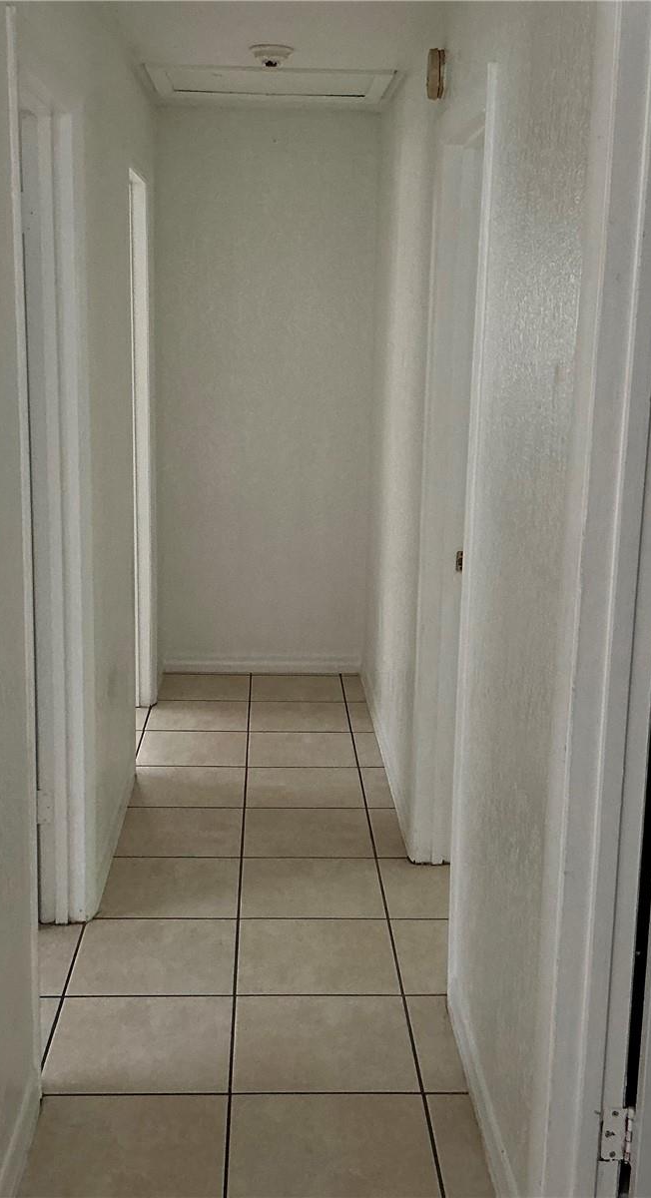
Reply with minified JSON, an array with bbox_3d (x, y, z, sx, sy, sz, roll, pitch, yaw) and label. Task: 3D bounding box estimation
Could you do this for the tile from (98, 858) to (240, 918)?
[{"bbox_3d":[-0.436,0.823,3.672,0.385,0.011,0.401,1,12,-3],"label":"tile"}]

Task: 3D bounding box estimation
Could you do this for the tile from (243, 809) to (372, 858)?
[{"bbox_3d":[-0.056,0.742,4.087,0.401,0.011,0.401,1,12,-3],"label":"tile"}]

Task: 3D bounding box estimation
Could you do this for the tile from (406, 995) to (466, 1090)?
[{"bbox_3d":[0.249,1.001,2.909,0.097,0.011,0.401,1,12,-3],"label":"tile"}]

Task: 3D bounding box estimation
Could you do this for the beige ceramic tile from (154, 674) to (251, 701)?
[{"bbox_3d":[-0.529,0.397,5.671,0.400,0.010,0.400,1,12,-3],"label":"beige ceramic tile"}]

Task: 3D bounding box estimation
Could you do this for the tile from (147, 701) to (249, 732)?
[{"bbox_3d":[-0.512,0.483,5.275,0.400,0.010,0.400,1,12,-3],"label":"tile"}]

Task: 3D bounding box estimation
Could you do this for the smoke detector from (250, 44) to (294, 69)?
[{"bbox_3d":[-0.173,-1.738,4.151,0.142,0.060,0.142,1,12,-3],"label":"smoke detector"}]

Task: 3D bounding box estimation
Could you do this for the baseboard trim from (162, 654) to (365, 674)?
[{"bbox_3d":[-0.288,0.302,5.893,0.900,0.084,0.015,1,12,-3],"label":"baseboard trim"}]

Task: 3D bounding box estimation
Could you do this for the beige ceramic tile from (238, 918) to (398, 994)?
[{"bbox_3d":[-0.022,0.916,3.308,0.400,0.010,0.400,1,12,-3],"label":"beige ceramic tile"}]

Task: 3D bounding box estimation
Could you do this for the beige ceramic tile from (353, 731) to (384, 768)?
[{"bbox_3d":[0.163,0.575,4.892,0.097,0.011,0.401,1,12,-3],"label":"beige ceramic tile"}]

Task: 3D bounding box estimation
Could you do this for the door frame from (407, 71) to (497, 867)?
[{"bbox_3d":[0.354,-0.145,3.232,0.125,2.099,0.900,1,12,-3],"label":"door frame"}]

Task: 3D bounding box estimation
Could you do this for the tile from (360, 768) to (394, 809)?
[{"bbox_3d":[0.180,0.660,4.495,0.097,0.011,0.401,1,12,-3],"label":"tile"}]

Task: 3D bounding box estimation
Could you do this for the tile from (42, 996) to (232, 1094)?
[{"bbox_3d":[-0.411,0.998,2.893,0.400,0.010,0.400,1,12,-3],"label":"tile"}]

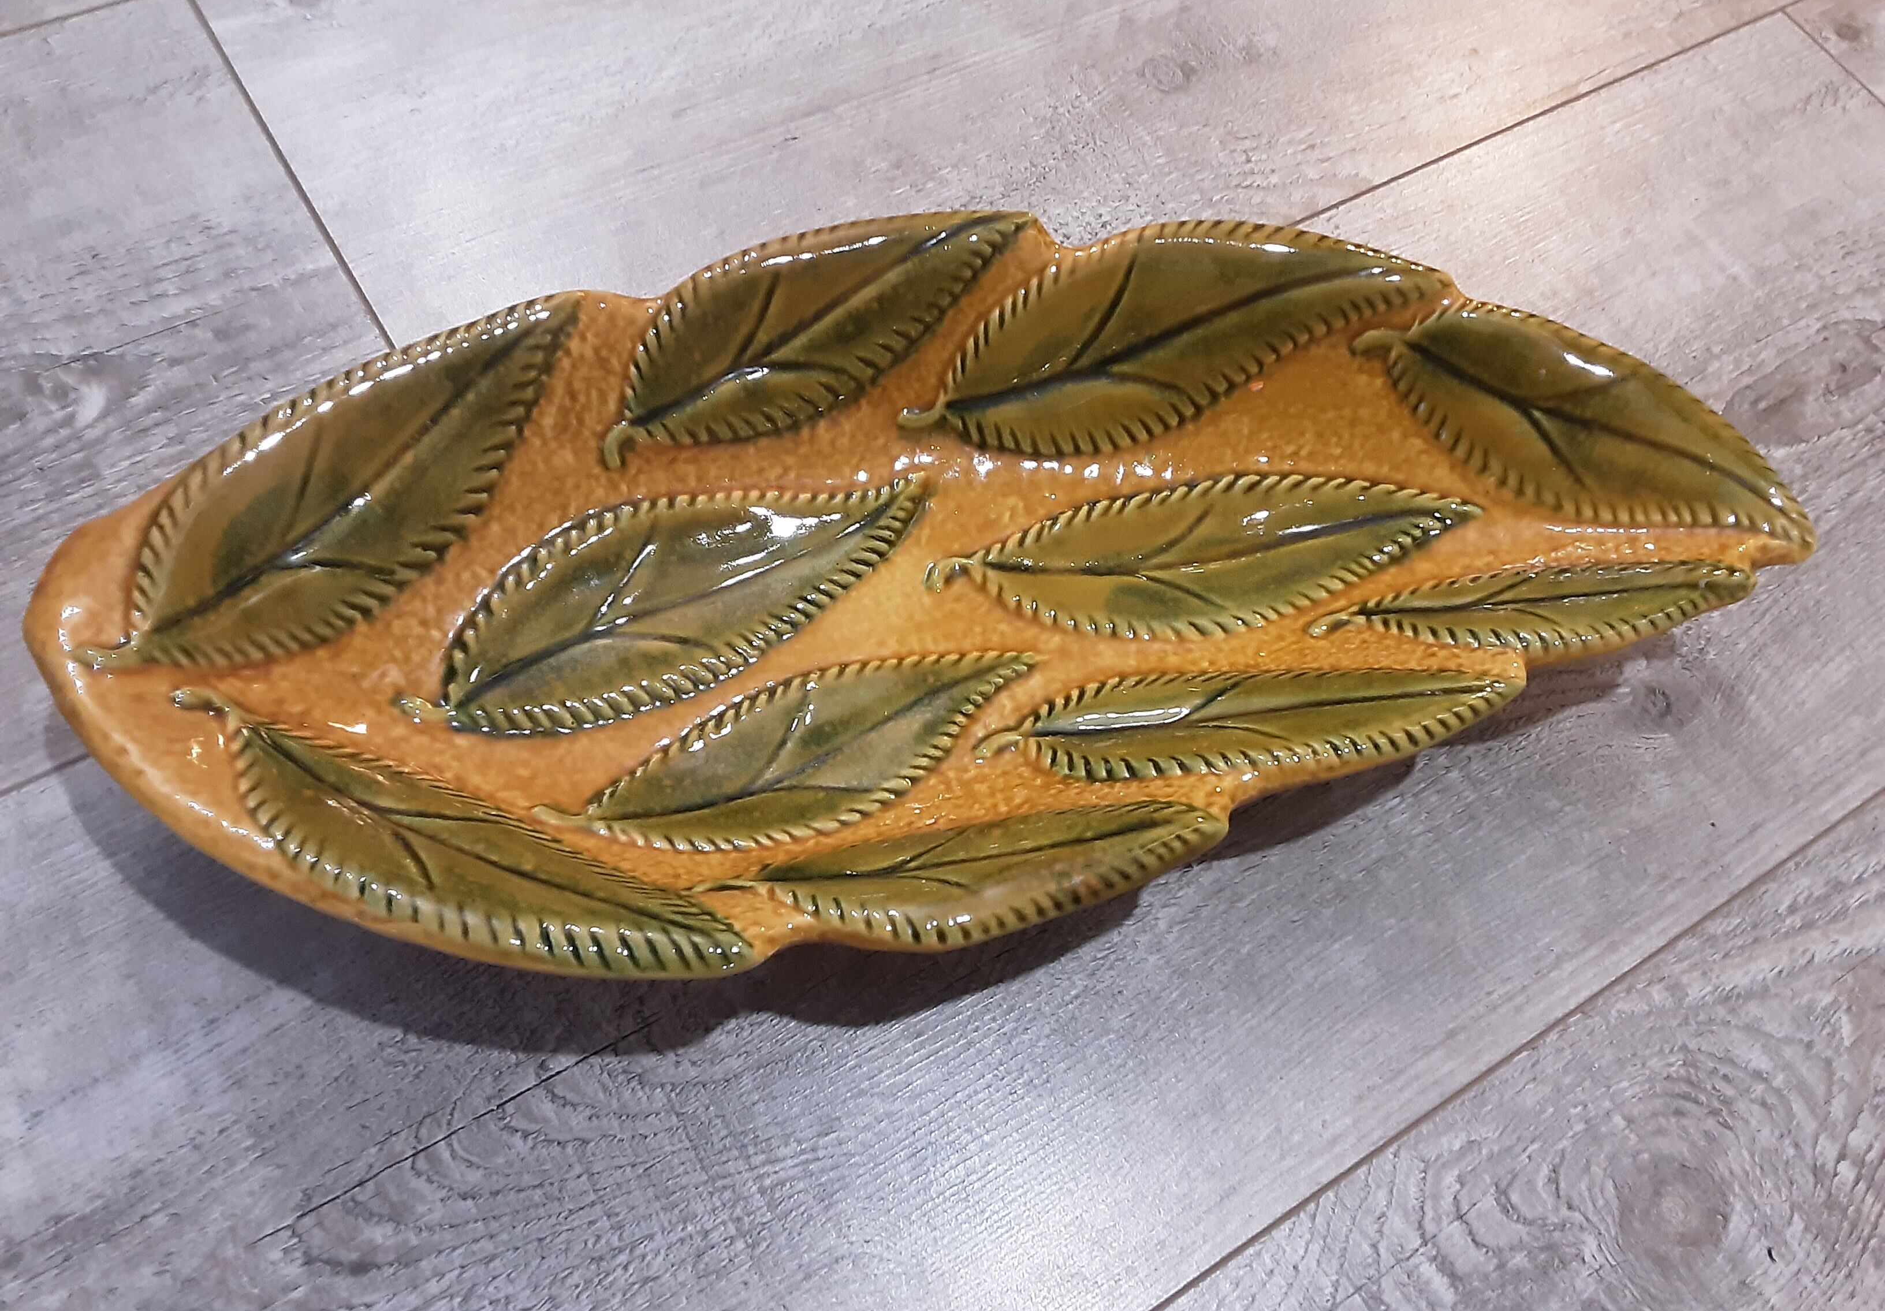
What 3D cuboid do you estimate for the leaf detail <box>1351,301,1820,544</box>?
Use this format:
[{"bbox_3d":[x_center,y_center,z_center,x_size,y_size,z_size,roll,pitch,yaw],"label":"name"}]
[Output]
[{"bbox_3d":[0.147,-0.053,0.351,0.107,0.013,0.046,33,76,14],"label":"leaf detail"}]

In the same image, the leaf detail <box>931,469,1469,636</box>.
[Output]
[{"bbox_3d":[0.059,-0.022,0.340,0.126,0.015,0.038,-5,65,-10],"label":"leaf detail"}]

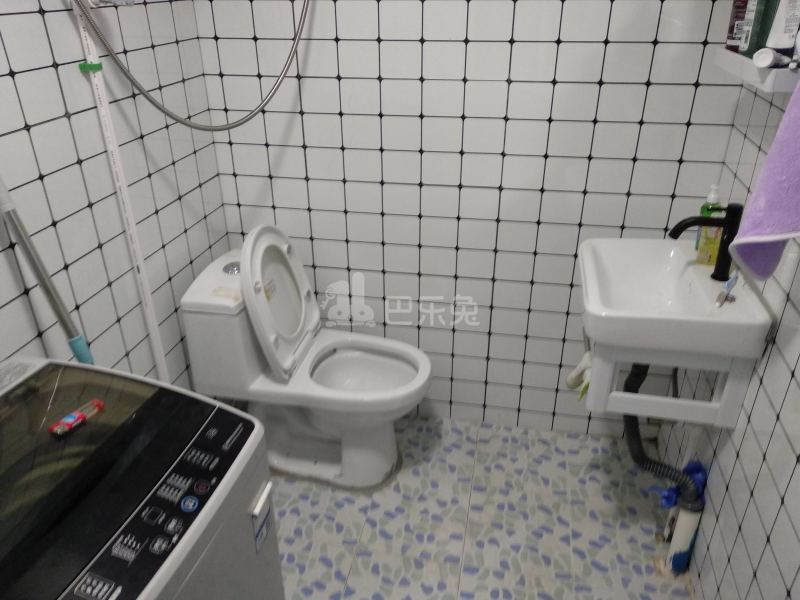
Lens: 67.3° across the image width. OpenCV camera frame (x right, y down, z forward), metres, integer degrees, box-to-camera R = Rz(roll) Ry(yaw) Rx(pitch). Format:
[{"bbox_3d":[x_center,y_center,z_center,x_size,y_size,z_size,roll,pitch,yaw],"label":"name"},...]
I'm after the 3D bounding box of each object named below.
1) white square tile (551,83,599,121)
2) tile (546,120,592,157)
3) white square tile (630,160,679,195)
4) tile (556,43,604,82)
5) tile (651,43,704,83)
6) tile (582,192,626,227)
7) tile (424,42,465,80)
[{"bbox_3d":[0.478,-0.540,1.641,0.119,0.100,0.010,5,28,10],"label":"white square tile"},{"bbox_3d":[0.478,-0.451,1.687,0.119,0.100,0.010,5,28,10],"label":"tile"},{"bbox_3d":[0.713,-0.341,1.688,0.118,0.098,0.010,5,28,10],"label":"white square tile"},{"bbox_3d":[0.475,-0.626,1.585,0.117,0.098,0.010,5,28,10],"label":"tile"},{"bbox_3d":[0.710,-0.606,1.545,0.117,0.098,0.010,5,28,10],"label":"tile"},{"bbox_3d":[0.598,-0.264,1.762,0.118,0.099,0.010,5,28,10],"label":"tile"},{"bbox_3d":[0.122,-0.656,1.648,0.118,0.098,0.010,5,28,10],"label":"tile"}]

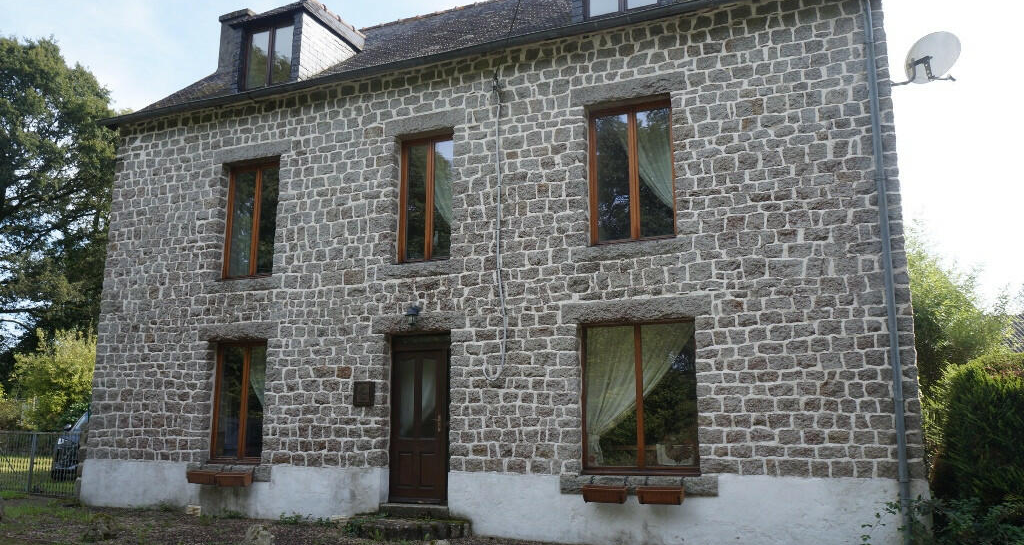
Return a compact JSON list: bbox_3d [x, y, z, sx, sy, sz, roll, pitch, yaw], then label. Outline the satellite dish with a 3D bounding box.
[{"bbox_3d":[5.112,-2.571,9.270,0.470,0.680,0.700,8,-13,-34],"label":"satellite dish"}]

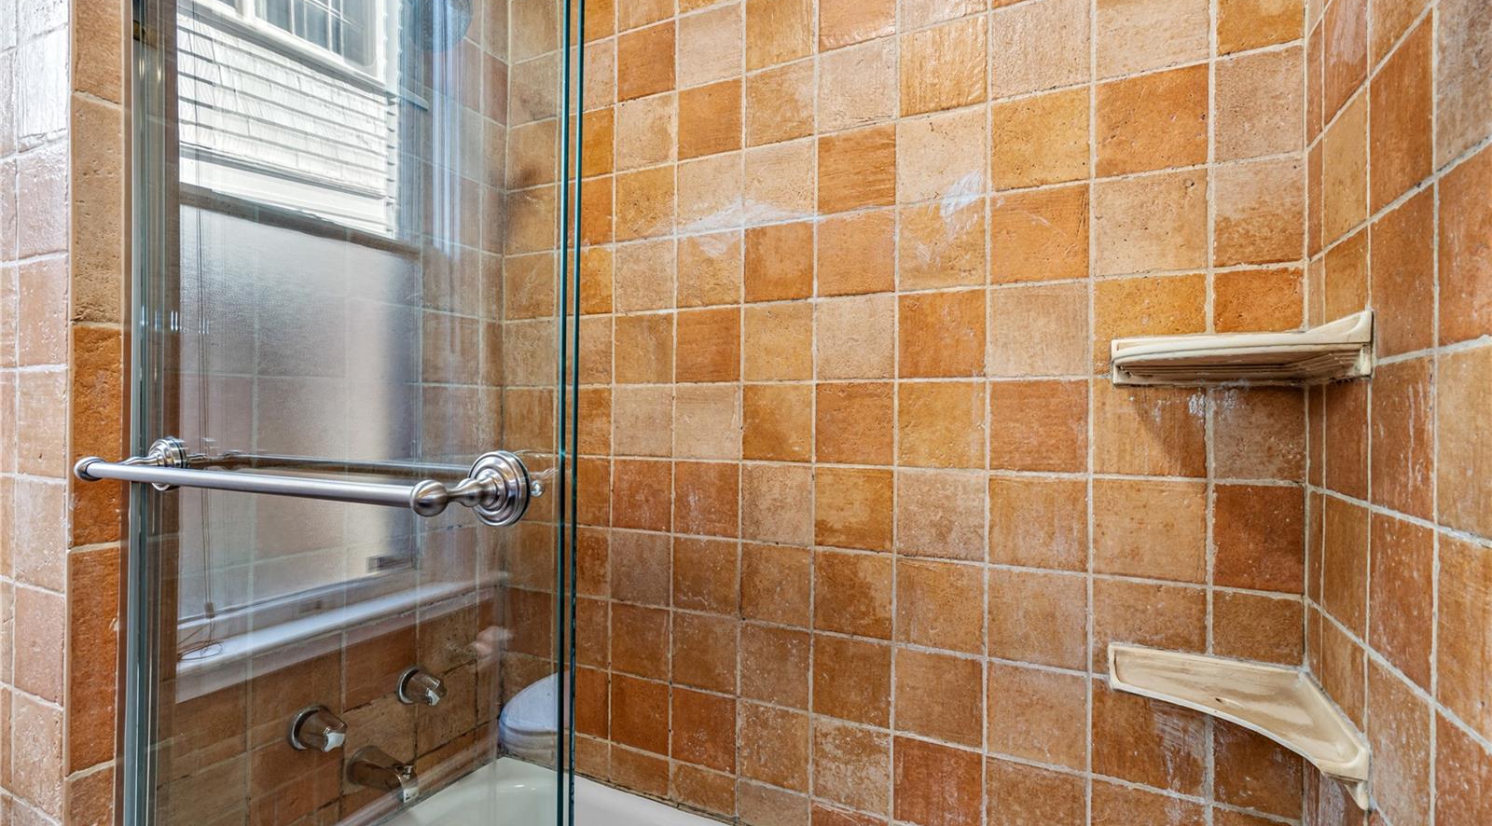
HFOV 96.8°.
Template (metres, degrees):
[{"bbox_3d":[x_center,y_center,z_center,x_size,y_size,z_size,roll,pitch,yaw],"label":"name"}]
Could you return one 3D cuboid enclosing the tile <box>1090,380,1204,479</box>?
[{"bbox_3d":[0.608,0.022,1.001,0.147,0.147,0.010,0,0,26],"label":"tile"}]

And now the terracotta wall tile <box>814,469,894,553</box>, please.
[{"bbox_3d":[0.195,0.173,1.195,0.144,0.147,0.011,0,0,26],"label":"terracotta wall tile"}]

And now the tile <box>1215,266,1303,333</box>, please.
[{"bbox_3d":[0.725,-0.130,0.939,0.100,0.144,0.012,0,0,26],"label":"tile"}]

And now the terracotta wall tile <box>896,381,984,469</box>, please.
[{"bbox_3d":[0.332,0.020,1.129,0.145,0.146,0.011,0,0,26],"label":"terracotta wall tile"}]

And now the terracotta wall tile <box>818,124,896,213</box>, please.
[{"bbox_3d":[0.203,-0.444,1.216,0.145,0.144,0.012,0,-1,26],"label":"terracotta wall tile"}]

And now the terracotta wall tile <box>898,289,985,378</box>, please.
[{"bbox_3d":[0.337,-0.134,1.146,0.145,0.145,0.012,0,-1,26],"label":"terracotta wall tile"}]

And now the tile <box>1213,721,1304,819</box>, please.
[{"bbox_3d":[0.717,0.483,0.933,0.103,0.147,0.011,0,0,26],"label":"tile"}]

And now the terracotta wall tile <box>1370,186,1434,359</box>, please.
[{"bbox_3d":[0.647,-0.132,0.650,0.010,0.146,0.142,0,0,26],"label":"terracotta wall tile"}]

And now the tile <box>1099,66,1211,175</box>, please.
[{"bbox_3d":[0.610,-0.435,0.998,0.144,0.143,0.012,0,0,26],"label":"tile"}]

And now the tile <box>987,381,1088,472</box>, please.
[{"bbox_3d":[0.471,0.022,1.069,0.146,0.147,0.010,0,0,26],"label":"tile"}]

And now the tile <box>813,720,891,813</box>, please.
[{"bbox_3d":[0.192,0.637,1.201,0.146,0.147,0.010,0,0,26],"label":"tile"}]

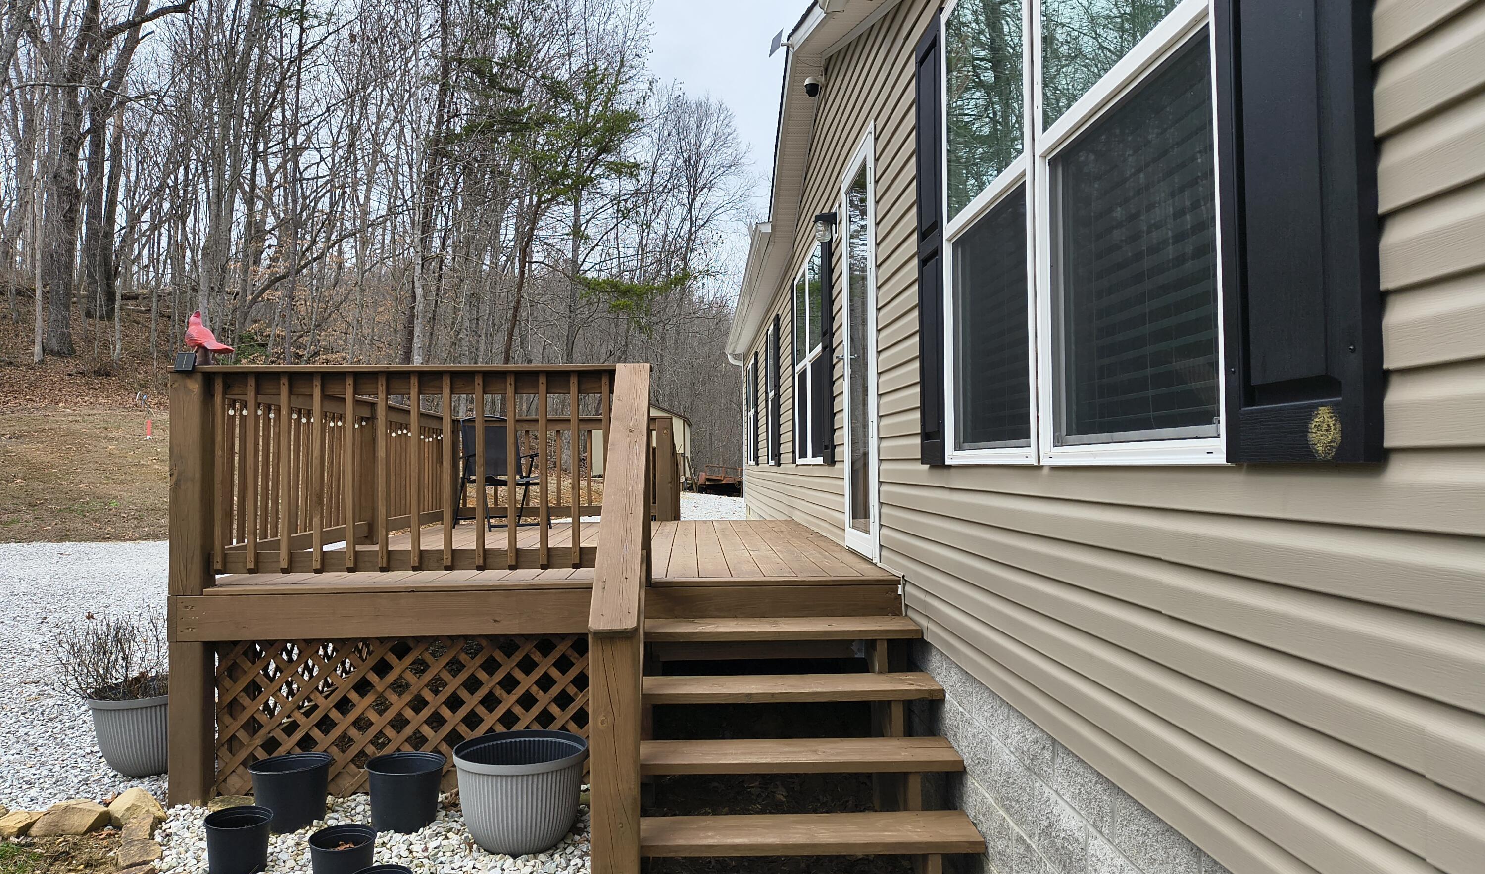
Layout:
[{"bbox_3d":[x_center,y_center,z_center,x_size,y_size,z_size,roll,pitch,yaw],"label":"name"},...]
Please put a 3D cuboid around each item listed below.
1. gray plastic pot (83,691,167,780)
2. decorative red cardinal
[{"bbox_3d":[-2.828,1.396,5.100,0.520,0.385,0.520,0,-1,-3],"label":"gray plastic pot"},{"bbox_3d":[-2.249,-0.418,4.520,0.230,0.225,0.120,-1,-2,23],"label":"decorative red cardinal"}]

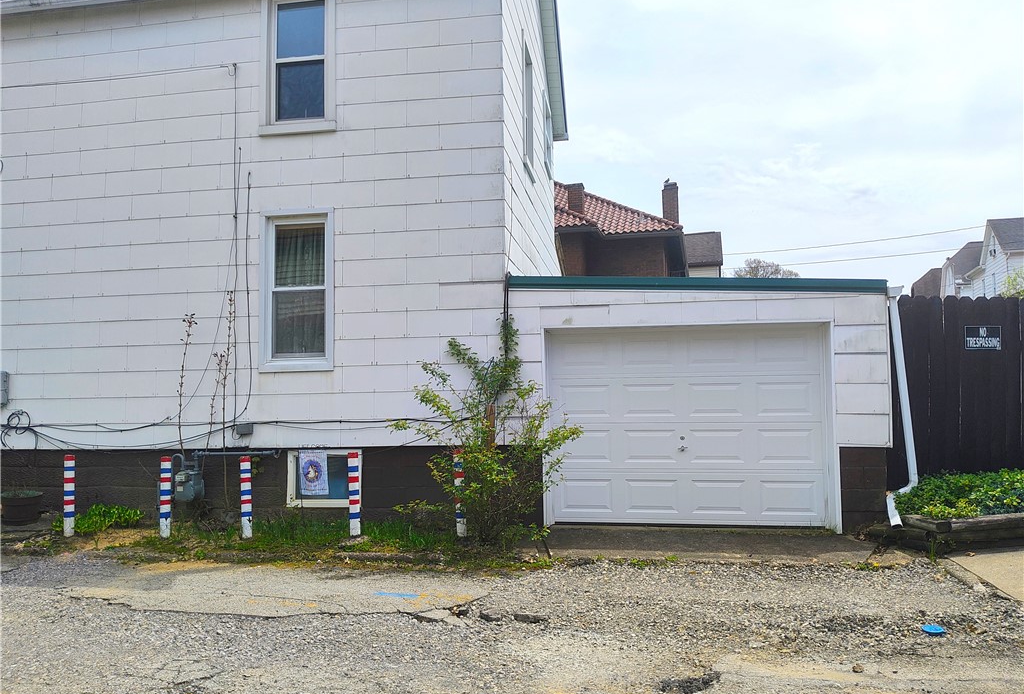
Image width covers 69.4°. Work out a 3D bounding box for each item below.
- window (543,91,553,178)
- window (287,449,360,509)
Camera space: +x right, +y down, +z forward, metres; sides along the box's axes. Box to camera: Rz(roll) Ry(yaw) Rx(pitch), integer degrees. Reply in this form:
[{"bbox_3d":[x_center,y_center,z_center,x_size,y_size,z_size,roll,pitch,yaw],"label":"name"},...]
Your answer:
[{"bbox_3d":[0.503,-3.265,11.670,0.140,1.160,0.900,-2,-4,9],"label":"window"},{"bbox_3d":[-1.943,1.365,7.685,0.810,0.585,0.140,-1,-4,9],"label":"window"}]

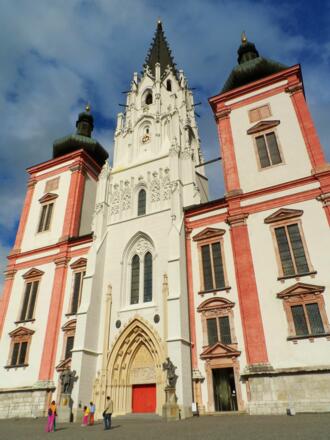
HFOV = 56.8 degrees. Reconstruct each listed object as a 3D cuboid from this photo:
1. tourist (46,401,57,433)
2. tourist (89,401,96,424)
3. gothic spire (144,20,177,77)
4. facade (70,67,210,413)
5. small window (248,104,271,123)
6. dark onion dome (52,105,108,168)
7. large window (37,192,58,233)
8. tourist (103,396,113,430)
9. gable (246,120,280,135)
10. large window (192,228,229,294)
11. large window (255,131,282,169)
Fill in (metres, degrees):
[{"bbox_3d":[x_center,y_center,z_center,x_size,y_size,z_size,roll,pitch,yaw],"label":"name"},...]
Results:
[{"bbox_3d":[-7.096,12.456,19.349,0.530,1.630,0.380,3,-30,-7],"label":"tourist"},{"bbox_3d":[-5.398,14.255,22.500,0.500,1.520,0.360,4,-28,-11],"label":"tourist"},{"bbox_3d":[-1.061,-36.262,64.388,7.300,19.500,7.300,-14,-30,22],"label":"gothic spire"},{"bbox_3d":[-1.583,-12.368,50.244,12.600,74.500,14.200,-14,-30,22],"label":"facade"},{"bbox_3d":[11.637,-13.133,37.475,2.500,2.050,0.300,-14,-30,22],"label":"small window"},{"bbox_3d":[-19.420,-19.336,72.312,12.600,22.800,12.600,-14,-32,20],"label":"dark onion dome"},{"bbox_3d":[-18.819,-1.267,48.087,4.100,7.200,0.500,-14,-30,22],"label":"large window"},{"bbox_3d":[-3.457,11.920,18.839,0.550,1.740,0.380,11,-32,-21],"label":"tourist"},{"bbox_3d":[11.631,-11.467,36.450,3.850,1.200,0.550,-14,-30,22],"label":"gable"},{"bbox_3d":[4.896,3.981,32.400,3.850,7.200,0.500,-14,-30,22],"label":"large window"},{"bbox_3d":[14.048,-9.481,41.523,2.800,5.600,0.350,-14,-32,20],"label":"large window"}]

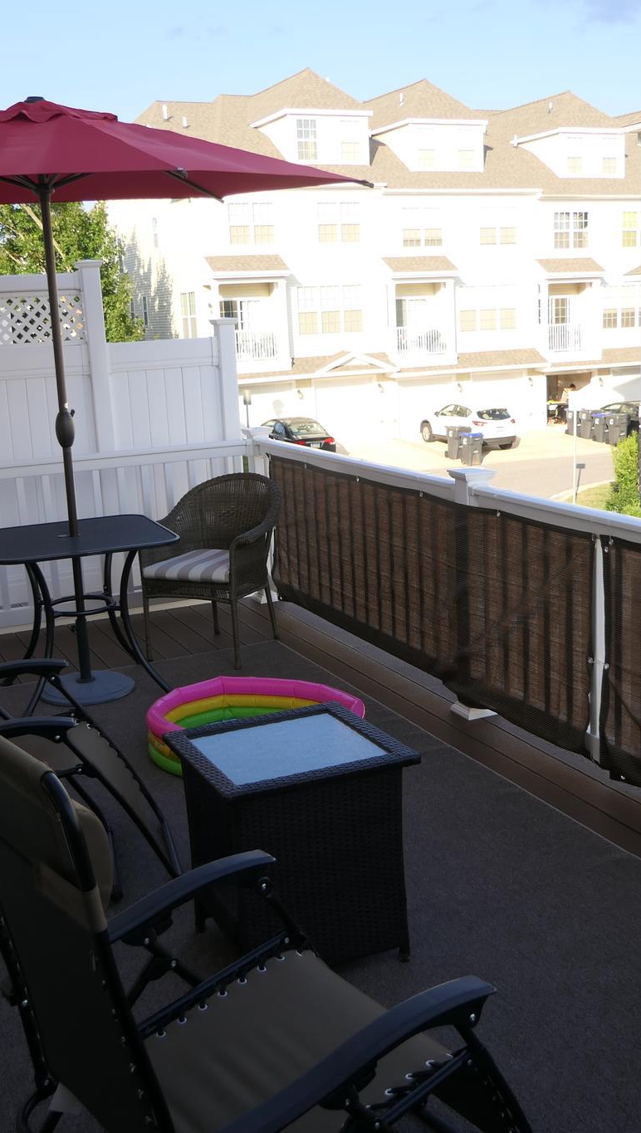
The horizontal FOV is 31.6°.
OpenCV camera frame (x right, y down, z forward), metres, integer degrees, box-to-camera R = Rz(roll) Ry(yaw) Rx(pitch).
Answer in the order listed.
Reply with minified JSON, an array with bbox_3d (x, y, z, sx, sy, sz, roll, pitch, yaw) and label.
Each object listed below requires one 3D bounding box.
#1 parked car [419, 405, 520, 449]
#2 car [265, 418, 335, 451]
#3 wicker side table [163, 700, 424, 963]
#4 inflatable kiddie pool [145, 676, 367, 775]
[{"bbox_3d":[5.397,-5.452,42.583,1.860,1.670,4.550,-8,14,-23],"label":"parked car"},{"bbox_3d":[-0.986,-4.525,40.592,1.800,1.440,4.600,-8,14,-23],"label":"car"},{"bbox_3d":[-0.072,0.748,3.061,0.520,0.568,0.480,-9,14,-24],"label":"wicker side table"},{"bbox_3d":[-0.251,0.626,4.485,0.850,0.200,0.850,-3,13,1],"label":"inflatable kiddie pool"}]

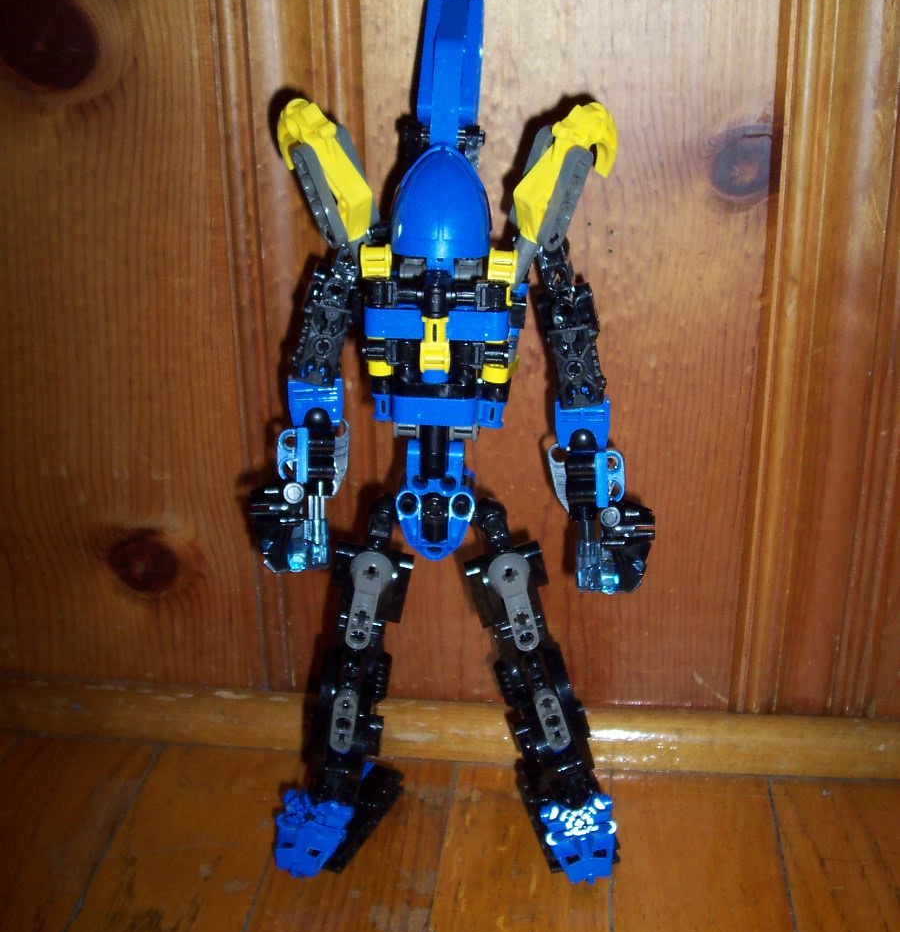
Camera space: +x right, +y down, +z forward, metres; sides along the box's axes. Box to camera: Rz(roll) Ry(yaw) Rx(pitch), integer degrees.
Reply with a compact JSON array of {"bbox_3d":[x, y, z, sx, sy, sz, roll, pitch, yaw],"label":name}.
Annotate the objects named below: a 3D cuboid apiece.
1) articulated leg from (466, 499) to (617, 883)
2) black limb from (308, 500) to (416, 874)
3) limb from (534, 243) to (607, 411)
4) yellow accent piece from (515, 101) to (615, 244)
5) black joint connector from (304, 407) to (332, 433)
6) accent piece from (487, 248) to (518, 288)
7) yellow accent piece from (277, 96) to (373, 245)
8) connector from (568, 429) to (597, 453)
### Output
[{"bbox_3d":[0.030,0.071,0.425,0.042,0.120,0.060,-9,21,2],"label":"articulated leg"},{"bbox_3d":[-0.031,0.068,0.433,0.033,0.119,0.055,14,23,11],"label":"black limb"},{"bbox_3d":[0.038,-0.043,0.397,0.018,0.054,0.018,-10,20,11],"label":"limb"},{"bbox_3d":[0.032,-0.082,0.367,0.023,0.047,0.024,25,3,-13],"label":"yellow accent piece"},{"bbox_3d":[-0.043,-0.015,0.418,0.009,0.008,0.009,1,22,6],"label":"black joint connector"},{"bbox_3d":[0.014,-0.054,0.349,0.009,0.010,0.010,1,22,6],"label":"accent piece"},{"bbox_3d":[-0.035,-0.083,0.362,0.013,0.042,0.021,-26,13,-27],"label":"yellow accent piece"},{"bbox_3d":[0.042,-0.008,0.411,0.009,0.008,0.009,1,22,6],"label":"connector"}]

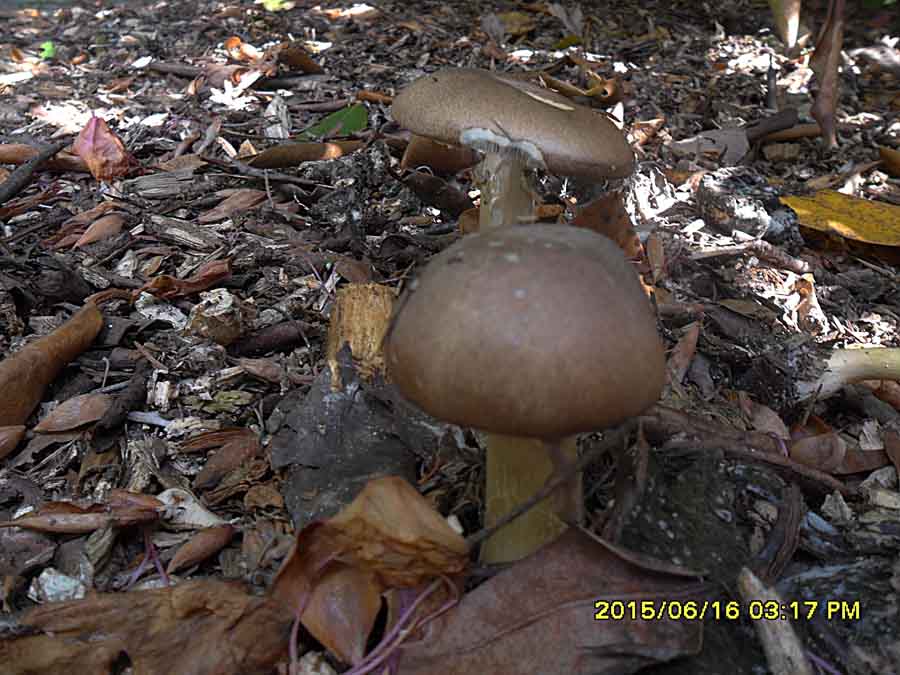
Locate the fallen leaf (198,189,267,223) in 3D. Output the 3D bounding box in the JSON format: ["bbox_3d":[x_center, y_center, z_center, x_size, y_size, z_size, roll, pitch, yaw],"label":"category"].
[{"bbox_3d":[-0.142,-0.086,0.459,0.018,0.010,0.047,29,44,35],"label":"fallen leaf"}]

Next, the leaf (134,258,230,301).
[{"bbox_3d":[-0.144,-0.031,0.379,0.051,0.013,0.018,-16,38,-21],"label":"leaf"}]

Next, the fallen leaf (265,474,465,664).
[{"bbox_3d":[-0.024,0.072,0.218,0.052,0.030,0.047,0,35,0],"label":"fallen leaf"}]

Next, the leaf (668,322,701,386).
[{"bbox_3d":[0.108,0.007,0.324,0.014,0.011,0.040,16,38,22],"label":"leaf"}]

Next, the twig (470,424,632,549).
[{"bbox_3d":[0.034,0.048,0.233,0.070,0.009,0.008,-33,44,-12],"label":"twig"}]

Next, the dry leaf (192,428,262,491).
[{"bbox_3d":[-0.099,0.055,0.311,0.018,0.011,0.032,26,43,32],"label":"dry leaf"}]

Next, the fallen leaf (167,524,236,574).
[{"bbox_3d":[-0.096,0.082,0.272,0.024,0.010,0.013,-25,42,-31],"label":"fallen leaf"}]

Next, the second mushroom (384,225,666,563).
[{"bbox_3d":[0.026,0.028,0.241,0.086,0.128,0.086,0,35,0],"label":"second mushroom"}]

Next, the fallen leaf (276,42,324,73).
[{"bbox_3d":[-0.163,-0.303,0.756,0.045,0.024,0.030,12,37,16],"label":"fallen leaf"}]

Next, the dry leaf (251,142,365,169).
[{"bbox_3d":[-0.125,-0.159,0.610,0.094,0.018,0.030,-5,35,-7],"label":"dry leaf"}]

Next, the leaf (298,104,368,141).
[{"bbox_3d":[-0.098,-0.180,0.588,0.054,0.017,0.030,-17,38,-23],"label":"leaf"}]

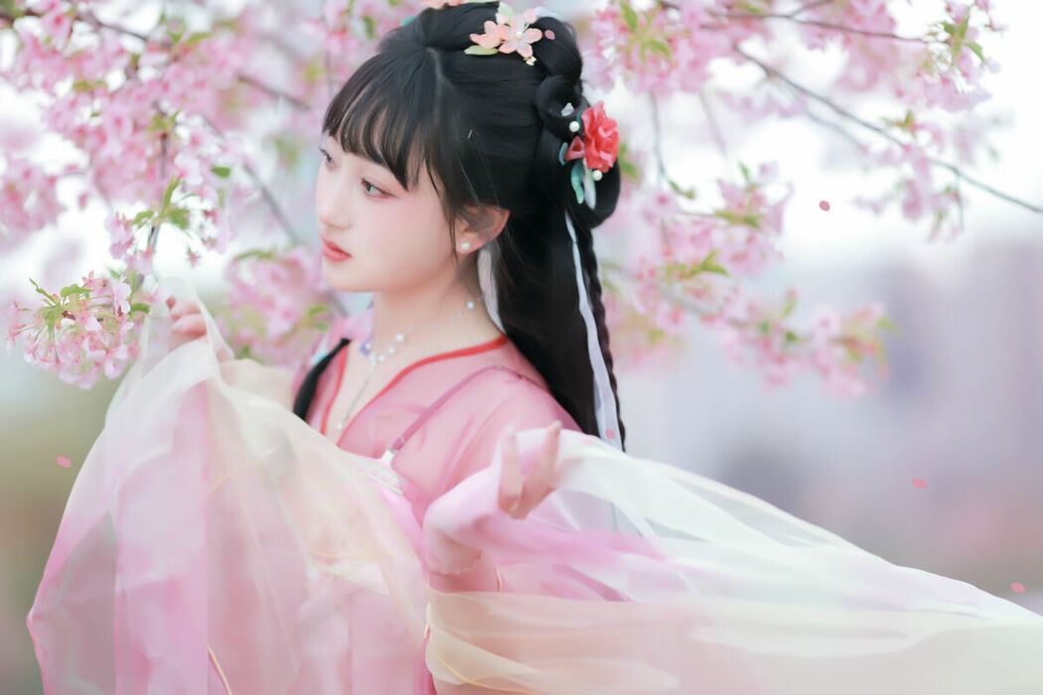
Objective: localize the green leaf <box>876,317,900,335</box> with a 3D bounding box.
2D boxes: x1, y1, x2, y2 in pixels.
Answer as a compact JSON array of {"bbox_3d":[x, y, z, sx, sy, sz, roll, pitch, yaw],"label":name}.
[{"bbox_3d":[0.346,-0.021,5.600,0.023,0.013,0.014,20,0,0],"label":"green leaf"}]

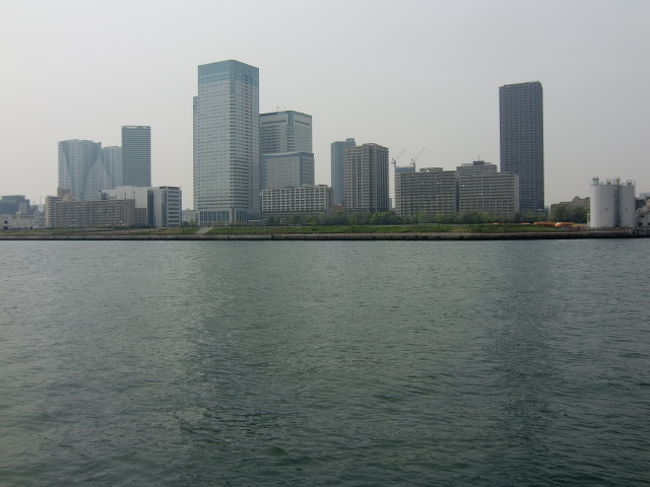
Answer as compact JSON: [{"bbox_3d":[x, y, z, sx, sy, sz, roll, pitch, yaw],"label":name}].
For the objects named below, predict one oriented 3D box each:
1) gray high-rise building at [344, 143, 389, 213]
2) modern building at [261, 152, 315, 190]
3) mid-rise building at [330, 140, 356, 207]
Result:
[{"bbox_3d":[45.570,-63.220,692.670,33.030,84.260,41.270,0,2,30],"label":"gray high-rise building"},{"bbox_3d":[-45.150,-63.770,764.760,57.050,85.340,32.000,0,2,30],"label":"modern building"},{"bbox_3d":[39.700,-130.420,1373.750,38.050,181.280,39.960,0,2,30],"label":"mid-rise building"}]

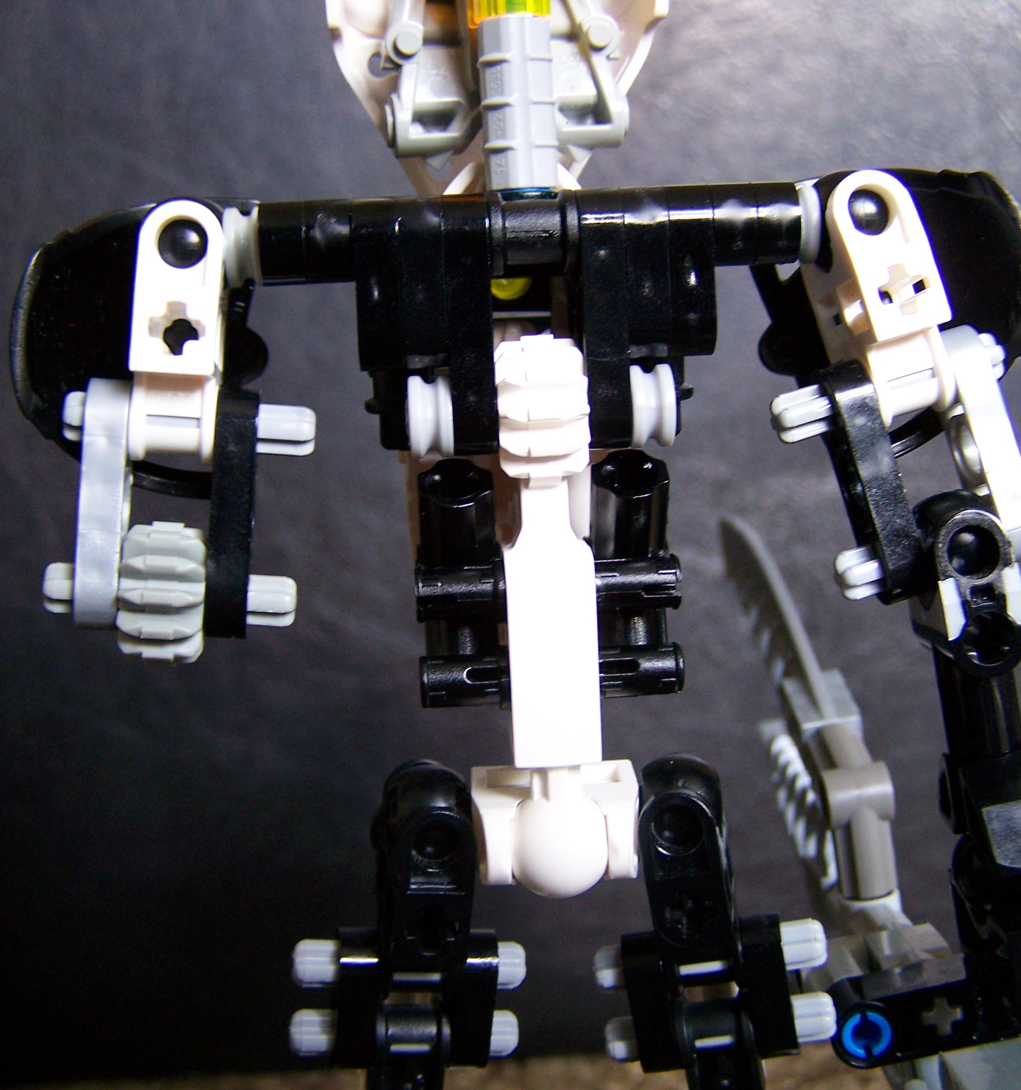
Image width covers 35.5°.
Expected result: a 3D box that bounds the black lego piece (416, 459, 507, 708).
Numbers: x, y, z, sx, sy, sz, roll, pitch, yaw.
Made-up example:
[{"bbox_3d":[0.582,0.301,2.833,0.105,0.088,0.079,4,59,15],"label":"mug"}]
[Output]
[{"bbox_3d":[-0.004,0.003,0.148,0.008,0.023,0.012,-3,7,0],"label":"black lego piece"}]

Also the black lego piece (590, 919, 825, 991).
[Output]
[{"bbox_3d":[0.021,0.042,0.163,0.024,0.005,0.005,-7,11,3],"label":"black lego piece"}]

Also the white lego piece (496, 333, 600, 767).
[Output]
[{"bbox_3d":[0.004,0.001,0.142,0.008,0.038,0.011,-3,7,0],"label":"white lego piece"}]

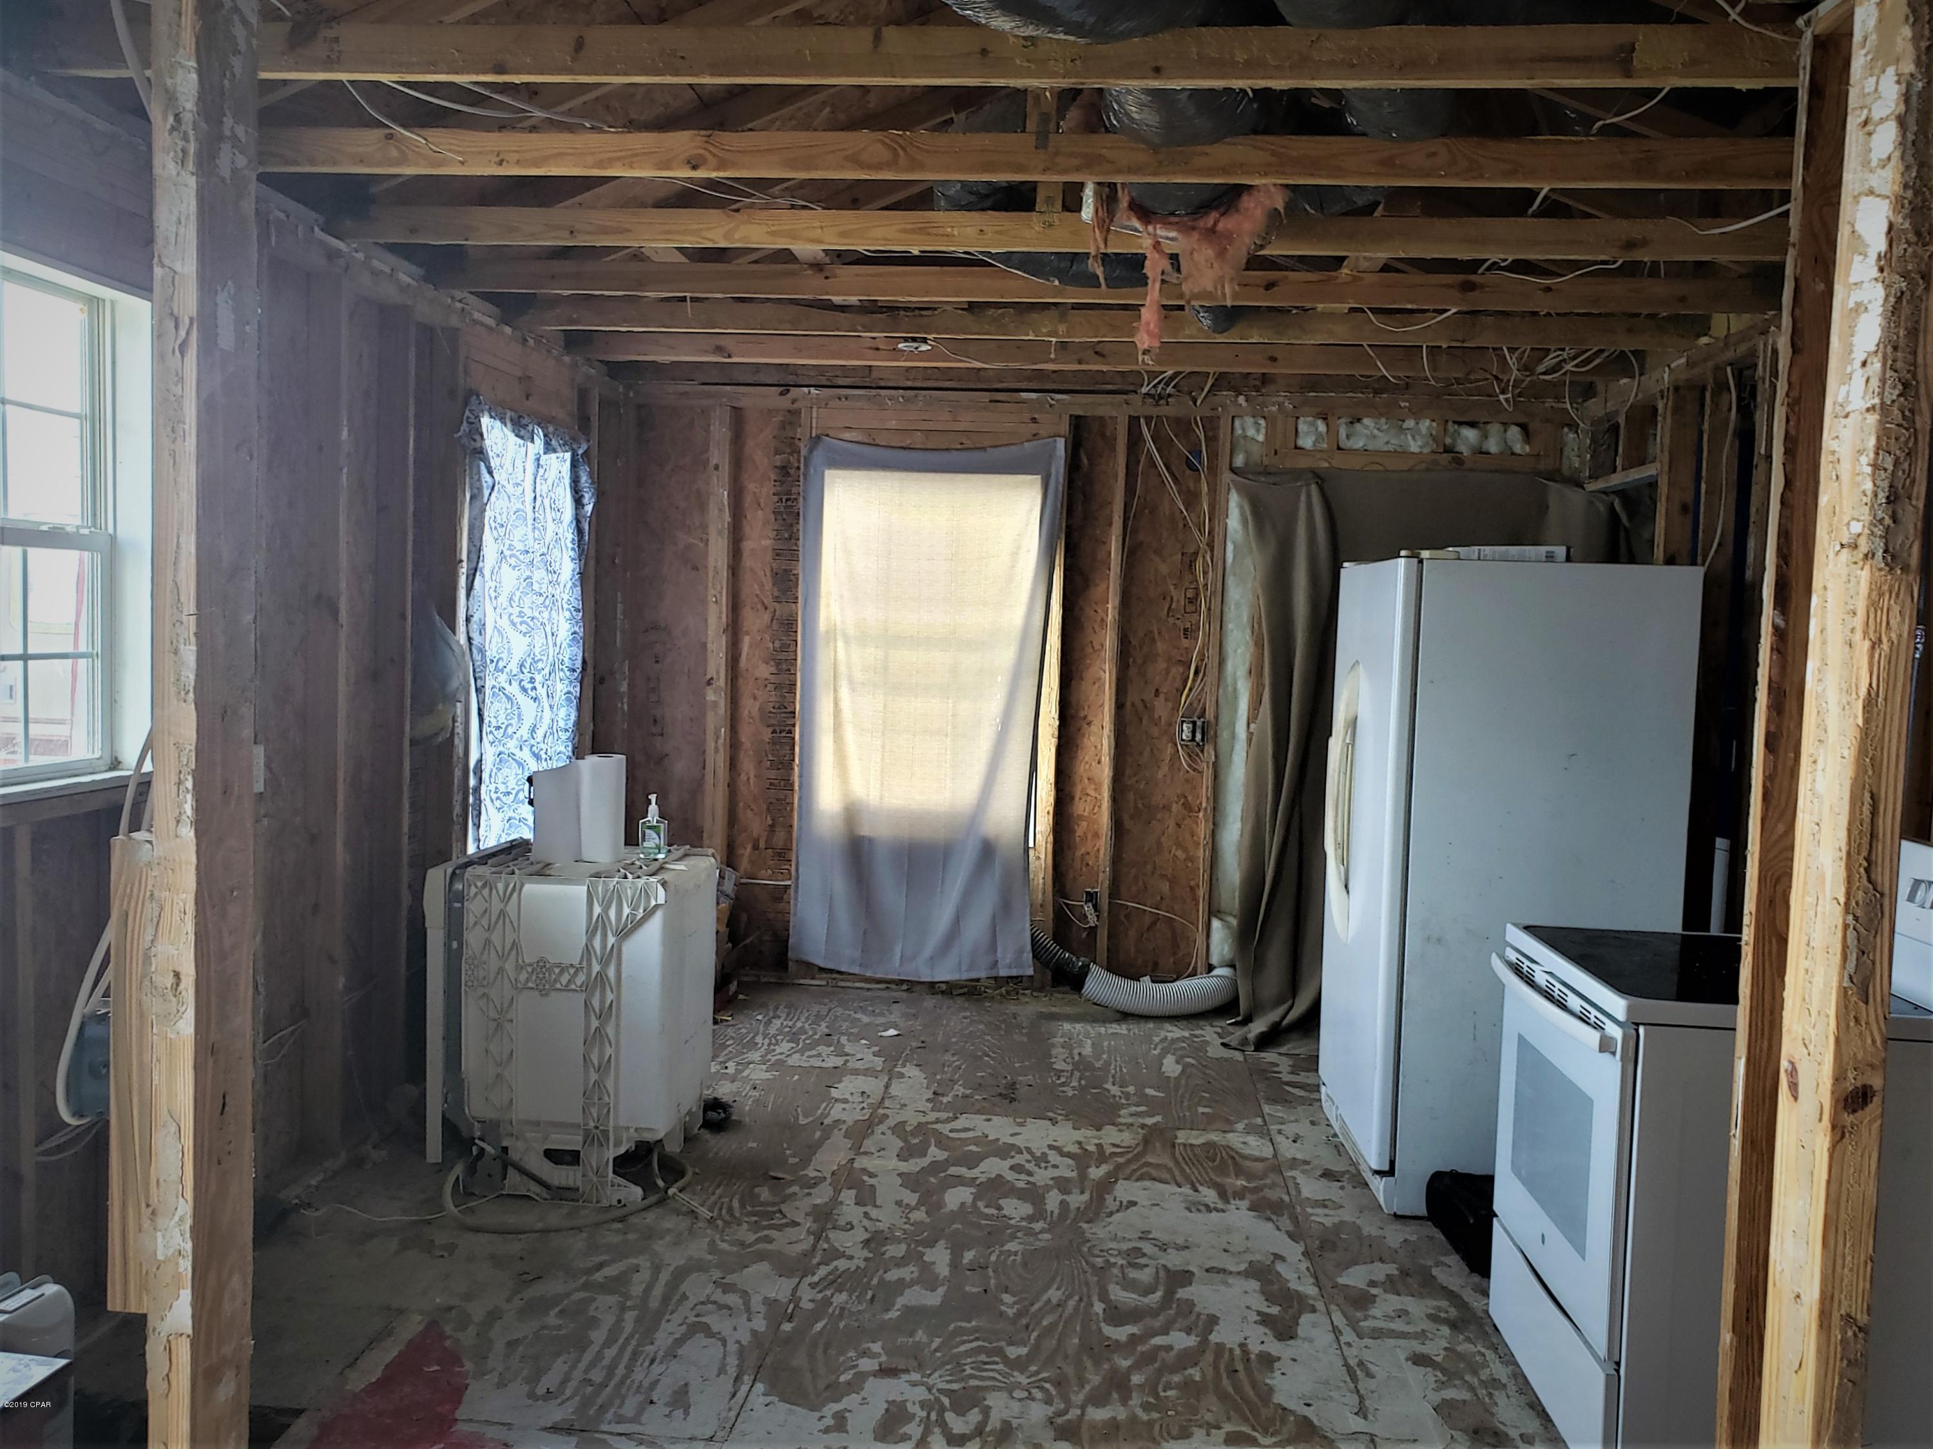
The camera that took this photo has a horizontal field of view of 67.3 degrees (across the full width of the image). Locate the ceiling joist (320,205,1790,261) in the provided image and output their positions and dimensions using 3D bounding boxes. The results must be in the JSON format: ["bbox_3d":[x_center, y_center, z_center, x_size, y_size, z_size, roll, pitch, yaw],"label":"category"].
[{"bbox_3d":[0.268,-1.248,3.683,3.880,0.089,0.038,2,4,5],"label":"ceiling joist"}]

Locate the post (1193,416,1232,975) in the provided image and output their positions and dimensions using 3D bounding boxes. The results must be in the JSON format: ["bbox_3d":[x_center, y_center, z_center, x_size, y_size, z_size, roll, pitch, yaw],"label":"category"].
[{"bbox_3d":[1.026,-0.097,6.103,0.042,2.380,0.090,2,3,5],"label":"post"}]

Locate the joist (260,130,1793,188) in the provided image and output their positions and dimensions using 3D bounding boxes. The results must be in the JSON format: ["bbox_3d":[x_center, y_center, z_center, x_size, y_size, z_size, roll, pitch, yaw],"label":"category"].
[{"bbox_3d":[0.118,-1.215,3.125,3.680,0.089,0.038,2,4,5],"label":"joist"}]

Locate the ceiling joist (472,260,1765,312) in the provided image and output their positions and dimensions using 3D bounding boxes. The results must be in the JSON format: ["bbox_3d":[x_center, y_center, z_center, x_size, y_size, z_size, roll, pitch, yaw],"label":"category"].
[{"bbox_3d":[0.393,-1.353,4.491,4.140,0.093,0.040,2,3,5],"label":"ceiling joist"}]

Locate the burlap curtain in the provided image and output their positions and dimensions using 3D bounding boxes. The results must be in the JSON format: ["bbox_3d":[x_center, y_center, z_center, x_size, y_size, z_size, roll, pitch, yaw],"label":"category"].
[{"bbox_3d":[1.763,0.103,5.722,1.520,2.200,0.480,2,3,5],"label":"burlap curtain"}]

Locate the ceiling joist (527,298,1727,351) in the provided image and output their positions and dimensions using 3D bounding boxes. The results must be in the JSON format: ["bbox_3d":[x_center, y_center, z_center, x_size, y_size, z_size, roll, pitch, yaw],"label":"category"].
[{"bbox_3d":[0.467,-1.384,5.040,4.130,0.093,0.040,2,3,5],"label":"ceiling joist"}]

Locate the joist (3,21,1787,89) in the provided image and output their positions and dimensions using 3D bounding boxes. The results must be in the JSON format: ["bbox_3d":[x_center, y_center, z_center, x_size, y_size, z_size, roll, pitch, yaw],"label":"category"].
[{"bbox_3d":[0.242,-1.253,2.723,4.130,0.093,0.040,2,3,5],"label":"joist"}]

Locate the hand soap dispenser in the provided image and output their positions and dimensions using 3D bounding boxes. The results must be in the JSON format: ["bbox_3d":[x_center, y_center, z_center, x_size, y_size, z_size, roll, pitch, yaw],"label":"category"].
[{"bbox_3d":[-0.873,0.290,4.050,0.076,0.167,0.048,2,4,-1],"label":"hand soap dispenser"}]

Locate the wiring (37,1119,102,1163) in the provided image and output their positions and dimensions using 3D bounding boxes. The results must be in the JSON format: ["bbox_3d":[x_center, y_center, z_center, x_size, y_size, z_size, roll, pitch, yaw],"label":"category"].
[{"bbox_3d":[-1.821,0.853,2.954,0.050,0.060,0.200,2,3,5],"label":"wiring"}]

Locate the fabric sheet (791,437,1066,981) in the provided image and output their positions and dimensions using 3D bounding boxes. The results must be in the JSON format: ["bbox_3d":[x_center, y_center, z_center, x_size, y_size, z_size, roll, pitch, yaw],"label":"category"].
[{"bbox_3d":[-0.178,-0.052,5.946,1.050,2.190,0.080,2,4,5],"label":"fabric sheet"}]

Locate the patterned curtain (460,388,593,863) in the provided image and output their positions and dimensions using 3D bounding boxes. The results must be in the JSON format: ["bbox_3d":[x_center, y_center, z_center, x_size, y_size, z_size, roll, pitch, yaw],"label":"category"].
[{"bbox_3d":[-1.553,-0.258,5.180,0.100,1.650,1.150,2,3,5],"label":"patterned curtain"}]

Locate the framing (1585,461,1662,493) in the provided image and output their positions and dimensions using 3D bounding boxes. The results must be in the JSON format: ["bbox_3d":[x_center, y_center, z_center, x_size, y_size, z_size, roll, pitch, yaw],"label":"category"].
[{"bbox_3d":[2.439,-0.908,5.329,0.085,0.040,0.740,2,4,5],"label":"framing"}]

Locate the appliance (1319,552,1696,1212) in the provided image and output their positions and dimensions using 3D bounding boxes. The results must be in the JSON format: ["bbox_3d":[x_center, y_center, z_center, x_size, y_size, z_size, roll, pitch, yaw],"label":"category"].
[{"bbox_3d":[1.481,0.425,4.194,0.810,1.740,0.790,2,3,2],"label":"appliance"}]

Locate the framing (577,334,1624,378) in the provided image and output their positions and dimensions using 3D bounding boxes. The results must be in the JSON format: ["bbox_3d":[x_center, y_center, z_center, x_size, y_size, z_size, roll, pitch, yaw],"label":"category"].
[{"bbox_3d":[0.438,-1.356,5.381,3.900,0.089,0.038,2,4,5],"label":"framing"}]

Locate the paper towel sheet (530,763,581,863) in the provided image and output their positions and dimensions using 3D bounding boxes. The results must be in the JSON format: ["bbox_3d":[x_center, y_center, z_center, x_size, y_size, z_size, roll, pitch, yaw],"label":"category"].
[{"bbox_3d":[-1.104,0.240,3.915,0.130,0.266,0.050,2,4,5],"label":"paper towel sheet"}]

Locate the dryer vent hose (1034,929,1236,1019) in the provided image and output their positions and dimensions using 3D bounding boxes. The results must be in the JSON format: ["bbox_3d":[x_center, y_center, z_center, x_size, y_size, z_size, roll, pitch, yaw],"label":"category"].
[{"bbox_3d":[0.692,1.030,5.980,0.920,0.270,0.300,2,3,5],"label":"dryer vent hose"}]

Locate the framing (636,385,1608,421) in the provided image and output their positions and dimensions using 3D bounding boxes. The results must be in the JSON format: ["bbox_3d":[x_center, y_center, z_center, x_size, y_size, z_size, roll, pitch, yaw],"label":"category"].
[{"bbox_3d":[0.480,-1.306,5.896,3.880,0.078,0.089,2,4,5],"label":"framing"}]

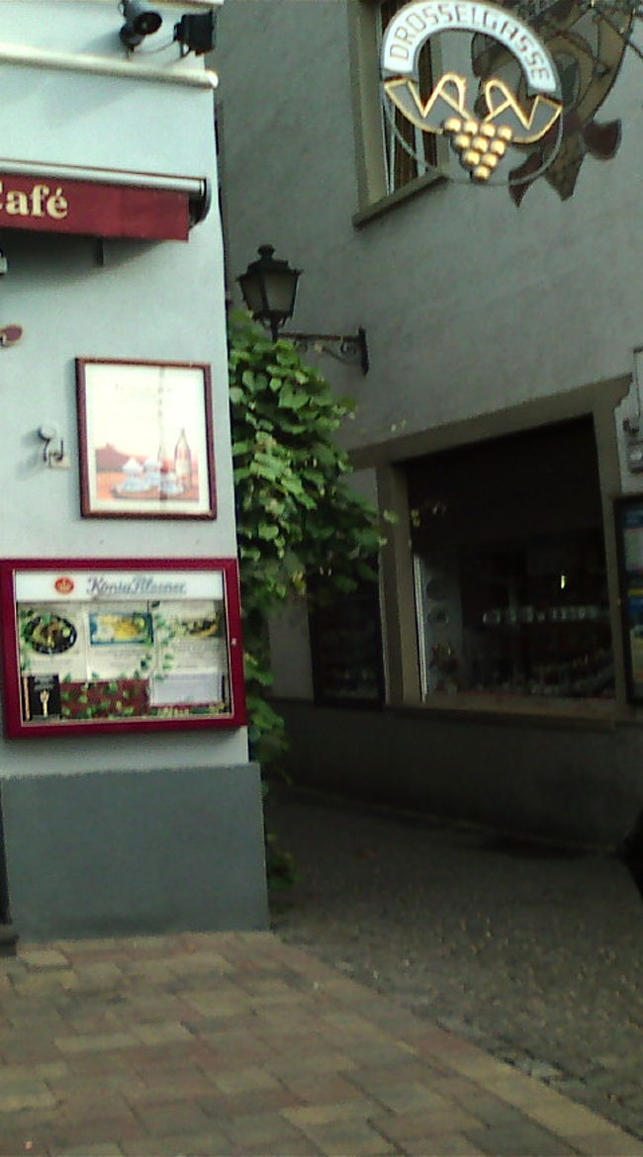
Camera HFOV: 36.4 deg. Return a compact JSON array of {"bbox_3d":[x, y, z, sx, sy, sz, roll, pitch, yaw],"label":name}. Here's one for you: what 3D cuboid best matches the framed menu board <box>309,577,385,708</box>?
[{"bbox_3d":[0.204,0.543,8.263,0.080,1.090,0.854,-1,-3,-37],"label":"framed menu board"}]

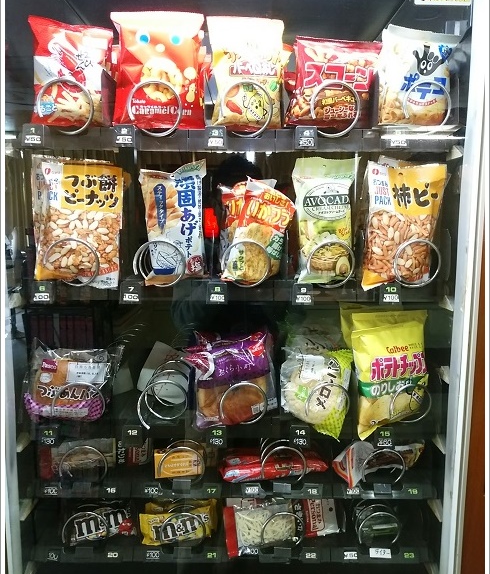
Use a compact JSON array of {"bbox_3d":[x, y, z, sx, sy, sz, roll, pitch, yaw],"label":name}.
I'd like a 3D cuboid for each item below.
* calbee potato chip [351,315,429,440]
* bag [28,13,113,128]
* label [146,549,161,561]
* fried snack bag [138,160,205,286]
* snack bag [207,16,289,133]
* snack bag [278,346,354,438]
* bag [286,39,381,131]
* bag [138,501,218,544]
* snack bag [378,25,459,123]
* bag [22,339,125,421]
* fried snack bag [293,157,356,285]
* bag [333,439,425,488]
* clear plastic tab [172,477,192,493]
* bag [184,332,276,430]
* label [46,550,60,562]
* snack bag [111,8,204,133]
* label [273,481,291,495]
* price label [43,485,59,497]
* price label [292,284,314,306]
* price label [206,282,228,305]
[{"bbox_3d":[0.257,0.160,0.852,0.156,0.199,0.050,-2,5,-18],"label":"calbee potato chip"},{"bbox_3d":[-0.277,-0.343,0.786,0.122,0.160,0.055,-3,8,-19],"label":"bag"},{"bbox_3d":[-0.148,0.431,0.789,0.021,0.015,0.003,0,8,-1],"label":"label"},{"bbox_3d":[-0.110,-0.095,0.732,0.094,0.182,0.040,0,8,-1],"label":"fried snack bag"},{"bbox_3d":[0.002,-0.304,0.700,0.110,0.152,0.042,0,8,-1],"label":"snack bag"},{"bbox_3d":[0.115,0.171,0.785,0.097,0.124,0.055,10,8,-3],"label":"snack bag"},{"bbox_3d":[0.127,-0.291,0.704,0.120,0.124,0.042,4,8,-2],"label":"bag"},{"bbox_3d":[-0.125,0.439,0.899,0.130,0.060,0.030,-5,8,-5],"label":"bag"},{"bbox_3d":[0.282,-0.339,0.792,0.154,0.144,0.055,-2,8,-18],"label":"snack bag"},{"bbox_3d":[-0.299,0.163,0.857,0.170,0.141,0.065,-1,-1,-6],"label":"bag"},{"bbox_3d":[0.132,-0.108,0.812,0.107,0.207,0.040,-1,8,-8],"label":"fried snack bag"},{"bbox_3d":[0.223,0.295,0.817,0.145,0.062,0.050,-1,9,-13],"label":"bag"},{"bbox_3d":[-0.118,0.376,0.921,0.034,0.027,0.004,0,-13,0],"label":"clear plastic tab"},{"bbox_3d":[-0.023,0.151,0.782,0.135,0.143,0.060,0,8,-1],"label":"bag"},{"bbox_3d":[-0.308,0.433,0.786,0.021,0.015,0.003,0,8,-1],"label":"label"},{"bbox_3d":[-0.137,-0.345,0.786,0.148,0.179,0.060,-1,7,-6],"label":"snack bag"},{"bbox_3d":[0.065,0.355,0.860,0.033,0.019,0.005,0,7,0],"label":"label"},{"bbox_3d":[-0.306,0.320,0.768,0.021,0.015,0.003,0,8,-1],"label":"price label"},{"bbox_3d":[0.087,0.013,0.727,0.030,0.032,0.004,0,8,-1],"label":"price label"},{"bbox_3d":[-0.045,0.011,0.799,0.035,0.035,0.006,0,7,0],"label":"price label"}]

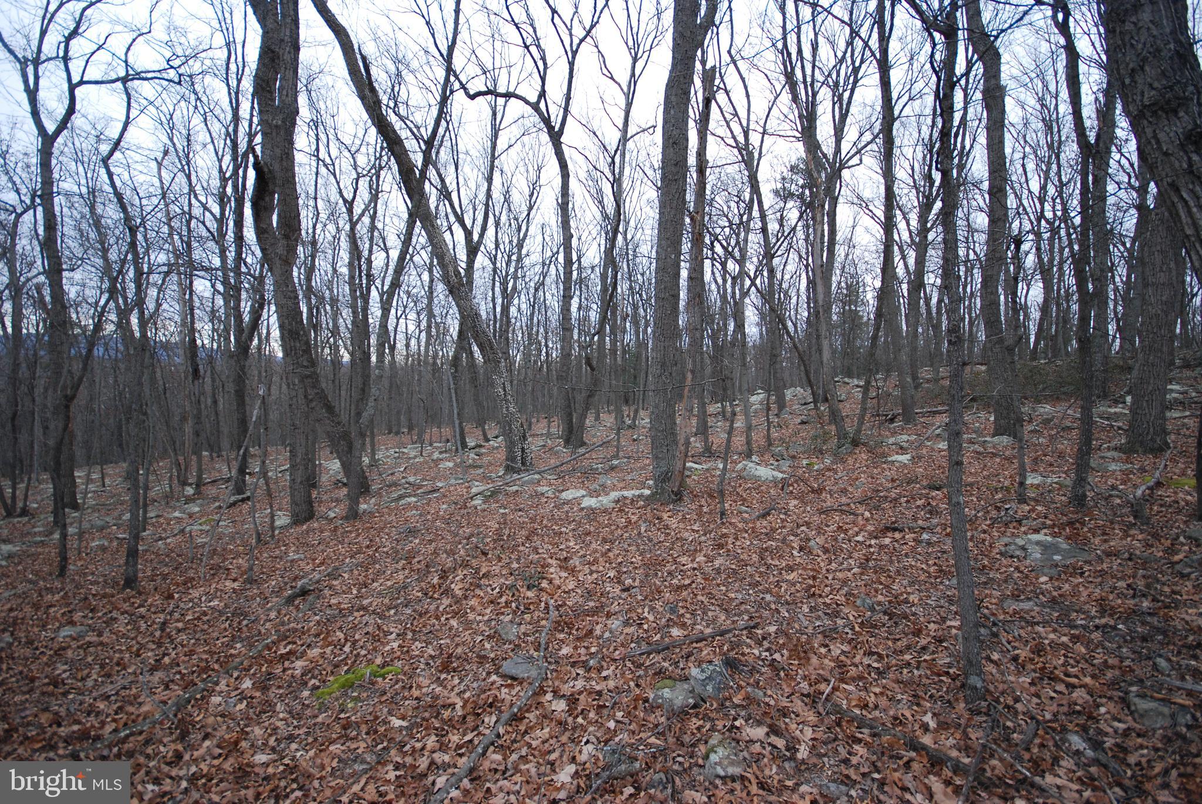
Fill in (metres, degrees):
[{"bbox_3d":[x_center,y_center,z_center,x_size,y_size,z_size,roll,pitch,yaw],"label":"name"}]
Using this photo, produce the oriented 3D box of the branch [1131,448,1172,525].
[{"bbox_3d":[5.055,0.777,4.606,0.340,0.630,0.270,-1,2,-45],"label":"branch"}]

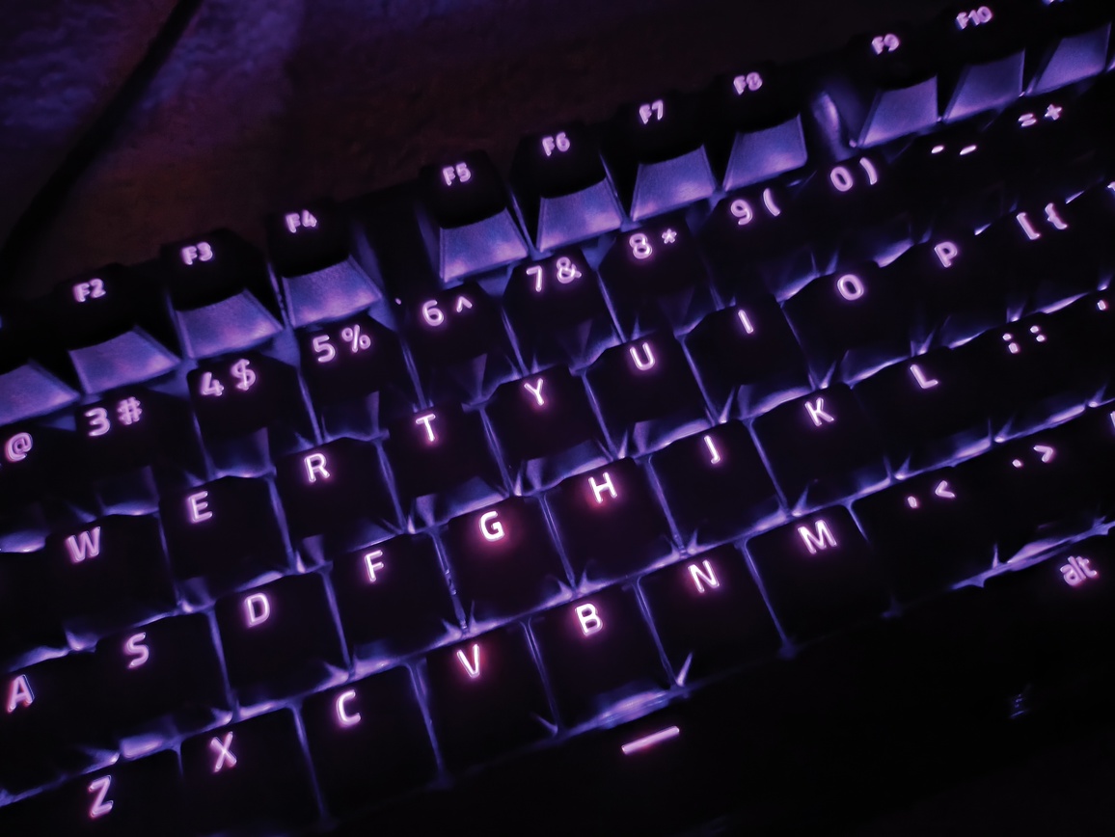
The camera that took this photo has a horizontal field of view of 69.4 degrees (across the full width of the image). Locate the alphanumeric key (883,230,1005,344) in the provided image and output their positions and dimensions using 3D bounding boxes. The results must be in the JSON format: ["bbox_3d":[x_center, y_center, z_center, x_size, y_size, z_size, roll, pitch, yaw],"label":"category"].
[{"bbox_3d":[0.070,-0.023,0.144,0.018,0.010,0.018,-19,73,-5],"label":"alphanumeric key"}]

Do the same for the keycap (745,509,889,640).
[{"bbox_3d":[0.042,0.023,0.129,0.018,0.009,0.018,-19,72,-6],"label":"keycap"}]

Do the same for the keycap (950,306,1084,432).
[{"bbox_3d":[0.081,-0.008,0.139,0.018,0.008,0.018,-19,73,-5],"label":"keycap"}]

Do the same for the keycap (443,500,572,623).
[{"bbox_3d":[-0.009,0.022,0.130,0.018,0.008,0.018,-19,72,-5],"label":"keycap"}]

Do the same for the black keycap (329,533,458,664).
[{"bbox_3d":[-0.027,0.029,0.129,0.018,0.009,0.018,-19,73,-5],"label":"black keycap"}]

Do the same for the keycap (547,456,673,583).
[{"bbox_3d":[0.009,0.016,0.132,0.018,0.009,0.018,-19,72,-6],"label":"keycap"}]

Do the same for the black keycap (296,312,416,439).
[{"bbox_3d":[-0.035,-0.008,0.139,0.018,0.011,0.018,-19,72,-5],"label":"black keycap"}]

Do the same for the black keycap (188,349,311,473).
[{"bbox_3d":[-0.053,-0.002,0.137,0.018,0.011,0.018,-19,72,-6],"label":"black keycap"}]

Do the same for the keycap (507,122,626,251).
[{"bbox_3d":[0.002,-0.045,0.150,0.018,0.011,0.018,-19,72,-6],"label":"keycap"}]

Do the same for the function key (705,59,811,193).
[{"bbox_3d":[0.038,-0.057,0.154,0.018,0.011,0.018,-19,73,-5],"label":"function key"}]

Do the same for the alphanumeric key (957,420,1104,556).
[{"bbox_3d":[0.078,0.011,0.132,0.018,0.008,0.018,-19,72,-5],"label":"alphanumeric key"}]

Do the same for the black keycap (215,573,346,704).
[{"bbox_3d":[-0.045,0.035,0.128,0.018,0.008,0.018,-19,73,-5],"label":"black keycap"}]

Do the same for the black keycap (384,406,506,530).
[{"bbox_3d":[-0.020,0.007,0.136,0.018,0.010,0.018,-19,73,-5],"label":"black keycap"}]

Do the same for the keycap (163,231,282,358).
[{"bbox_3d":[-0.061,-0.023,0.144,0.018,0.011,0.018,-19,72,-6],"label":"keycap"}]

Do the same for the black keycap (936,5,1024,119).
[{"bbox_3d":[0.082,-0.072,0.159,0.018,0.011,0.018,-19,72,-5],"label":"black keycap"}]

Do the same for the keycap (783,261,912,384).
[{"bbox_3d":[0.052,-0.017,0.142,0.018,0.010,0.018,-19,73,-5],"label":"keycap"}]

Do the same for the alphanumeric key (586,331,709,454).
[{"bbox_3d":[0.016,-0.006,0.139,0.018,0.009,0.018,-19,73,-5],"label":"alphanumeric key"}]

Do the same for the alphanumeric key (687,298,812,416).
[{"bbox_3d":[0.034,-0.011,0.140,0.018,0.010,0.018,-19,73,-5],"label":"alphanumeric key"}]

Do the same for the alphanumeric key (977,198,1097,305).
[{"bbox_3d":[0.088,-0.030,0.146,0.018,0.009,0.018,-19,72,-5],"label":"alphanumeric key"}]

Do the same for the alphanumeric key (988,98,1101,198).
[{"bbox_3d":[0.090,-0.051,0.151,0.018,0.011,0.018,-19,72,-6],"label":"alphanumeric key"}]

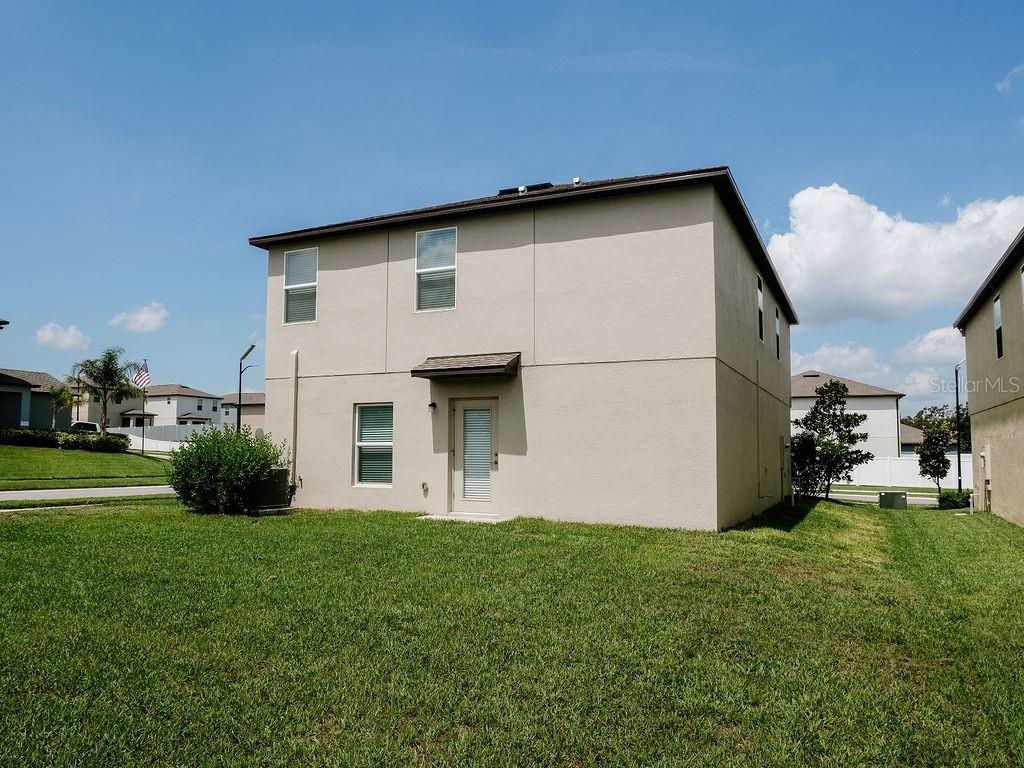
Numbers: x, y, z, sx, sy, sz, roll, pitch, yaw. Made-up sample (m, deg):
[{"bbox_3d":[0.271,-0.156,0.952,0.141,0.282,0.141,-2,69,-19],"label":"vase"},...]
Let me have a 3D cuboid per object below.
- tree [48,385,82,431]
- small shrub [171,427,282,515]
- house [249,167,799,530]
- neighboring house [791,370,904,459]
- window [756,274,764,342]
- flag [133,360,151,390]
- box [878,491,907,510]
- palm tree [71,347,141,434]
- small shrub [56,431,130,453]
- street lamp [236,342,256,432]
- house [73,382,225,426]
[{"bbox_3d":[-27.985,2.006,44.500,2.100,3.900,2.100,3,-5,-30],"label":"tree"},{"bbox_3d":[-5.931,1.776,14.750,2.350,1.850,2.100,2,-5,-21],"label":"small shrub"},{"bbox_3d":[2.380,-0.731,20.683,10.216,8.107,16.544,-2,-5,25],"label":"house"},{"bbox_3d":[23.929,3.232,57.123,10.200,7.922,16.000,-1,-5,16],"label":"neighboring house"},{"bbox_3d":[6.284,-1.853,17.862,0.120,1.600,0.930,-2,-5,25],"label":"window"},{"bbox_3d":[-23.221,-0.533,44.500,1.130,1.850,0.350,3,-5,-27],"label":"flag"},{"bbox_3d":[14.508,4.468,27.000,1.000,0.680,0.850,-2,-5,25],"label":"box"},{"bbox_3d":[-25.478,0.877,44.500,4.350,6.400,4.350,3,-5,-30],"label":"palm tree"},{"bbox_3d":[-24.756,3.401,42.000,4.400,1.200,1.500,2,-5,-17],"label":"small shrub"},{"bbox_3d":[-16.019,1.484,43.000,1.250,7.700,0.650,2,-5,-20],"label":"street lamp"},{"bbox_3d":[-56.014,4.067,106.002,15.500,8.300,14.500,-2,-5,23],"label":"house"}]

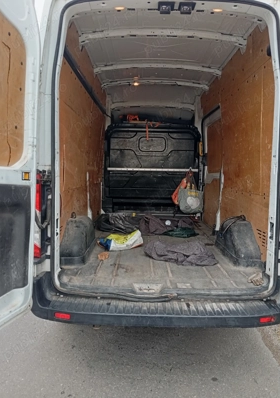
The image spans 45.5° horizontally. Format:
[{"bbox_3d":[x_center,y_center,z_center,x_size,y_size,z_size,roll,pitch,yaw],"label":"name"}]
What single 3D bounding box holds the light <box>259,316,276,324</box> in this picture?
[{"bbox_3d":[0.833,0.792,2.180,0.107,0.034,0.020,0,5,-13],"label":"light"}]

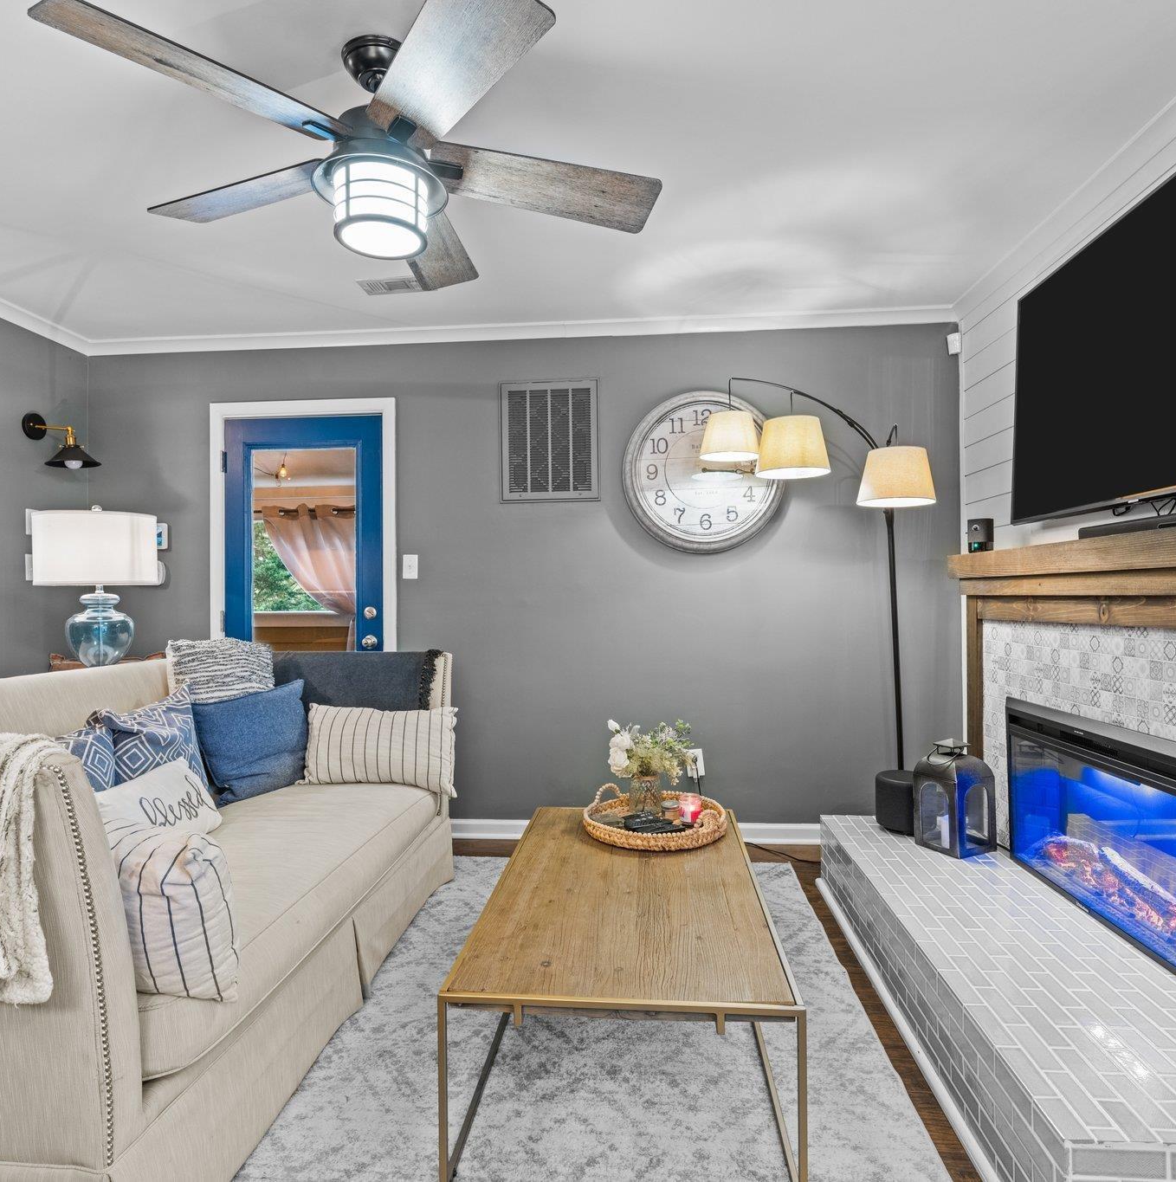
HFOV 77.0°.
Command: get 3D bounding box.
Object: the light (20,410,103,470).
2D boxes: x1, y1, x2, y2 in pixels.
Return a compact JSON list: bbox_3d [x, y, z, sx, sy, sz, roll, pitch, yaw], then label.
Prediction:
[{"bbox_3d":[-2.413,-0.698,3.399,0.294,0.258,0.214,0,0,5],"label":"light"}]

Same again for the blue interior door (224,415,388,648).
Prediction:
[{"bbox_3d":[-1.399,0.154,3.676,0.812,2.030,0.045,0,0,5],"label":"blue interior door"}]

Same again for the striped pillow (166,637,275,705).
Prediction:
[{"bbox_3d":[-1.354,0.372,2.720,0.430,0.430,0.150,0,-15,-25],"label":"striped pillow"}]

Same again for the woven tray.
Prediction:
[{"bbox_3d":[0.214,0.704,2.368,0.450,0.100,0.450,0,0,0],"label":"woven tray"}]

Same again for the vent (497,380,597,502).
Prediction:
[{"bbox_3d":[-0.181,-0.715,3.541,0.460,0.570,0.020,0,0,5],"label":"vent"}]

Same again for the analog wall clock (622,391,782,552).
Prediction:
[{"bbox_3d":[0.542,-0.555,3.459,0.745,0.745,0.060,0,0,5],"label":"analog wall clock"}]

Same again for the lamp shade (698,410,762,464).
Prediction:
[{"bbox_3d":[0.613,-0.666,3.183,0.253,0.185,0.253,0,0,5],"label":"lamp shade"}]

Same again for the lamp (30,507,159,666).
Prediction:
[{"bbox_3d":[-2.097,0.009,3.150,0.440,0.720,0.440,0,0,5],"label":"lamp"}]

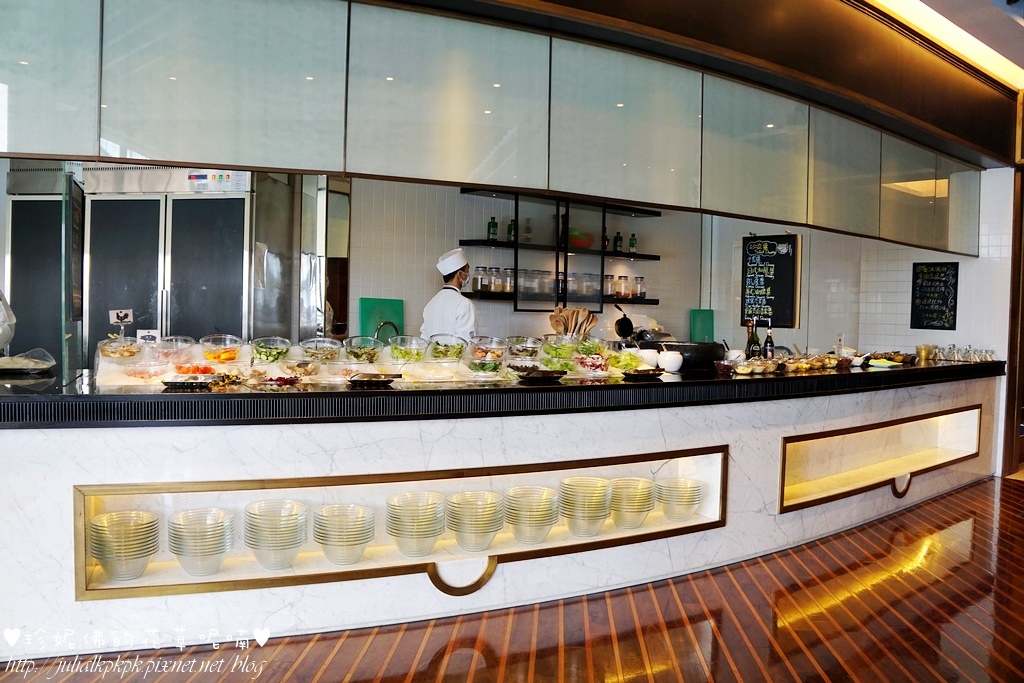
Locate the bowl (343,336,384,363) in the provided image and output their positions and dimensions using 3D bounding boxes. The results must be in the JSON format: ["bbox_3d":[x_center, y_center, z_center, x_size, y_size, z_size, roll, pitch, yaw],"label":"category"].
[{"bbox_3d":[-0.676,0.037,3.510,0.185,0.095,0.185,0,11,-23],"label":"bowl"}]

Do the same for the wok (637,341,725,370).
[{"bbox_3d":[1.086,0.103,4.950,0.590,0.190,0.590,1,2,0],"label":"wok"}]

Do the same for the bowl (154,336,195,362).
[{"bbox_3d":[-1.531,0.038,3.480,0.197,0.095,0.197,1,12,-24],"label":"bowl"}]

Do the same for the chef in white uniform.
[{"bbox_3d":[-0.446,0.249,5.274,0.330,1.770,0.470,0,2,-38],"label":"chef in white uniform"}]

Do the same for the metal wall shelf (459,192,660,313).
[{"bbox_3d":[0.498,-0.754,7.088,2.120,1.020,0.345,0,2,-36],"label":"metal wall shelf"}]

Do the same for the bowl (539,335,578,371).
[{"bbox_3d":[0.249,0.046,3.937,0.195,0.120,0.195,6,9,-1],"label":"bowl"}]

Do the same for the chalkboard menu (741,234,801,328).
[{"bbox_3d":[1.851,-0.426,5.507,0.035,0.660,0.440,-1,3,-42],"label":"chalkboard menu"}]

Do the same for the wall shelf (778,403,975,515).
[{"bbox_3d":[2.269,0.679,4.743,2.612,0.440,0.280,-1,3,-40],"label":"wall shelf"}]

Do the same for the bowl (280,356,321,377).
[{"bbox_3d":[-0.877,0.108,3.192,0.164,0.075,0.164,0,7,-20],"label":"bowl"}]

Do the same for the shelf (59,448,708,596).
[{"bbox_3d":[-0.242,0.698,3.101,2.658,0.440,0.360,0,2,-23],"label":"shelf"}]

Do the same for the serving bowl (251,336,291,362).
[{"bbox_3d":[-1.129,0.040,3.600,0.197,0.095,0.197,1,12,-17],"label":"serving bowl"}]

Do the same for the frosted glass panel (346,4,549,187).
[{"bbox_3d":[-0.261,-1.092,3.485,0.988,0.730,0.030,0,2,-27],"label":"frosted glass panel"}]

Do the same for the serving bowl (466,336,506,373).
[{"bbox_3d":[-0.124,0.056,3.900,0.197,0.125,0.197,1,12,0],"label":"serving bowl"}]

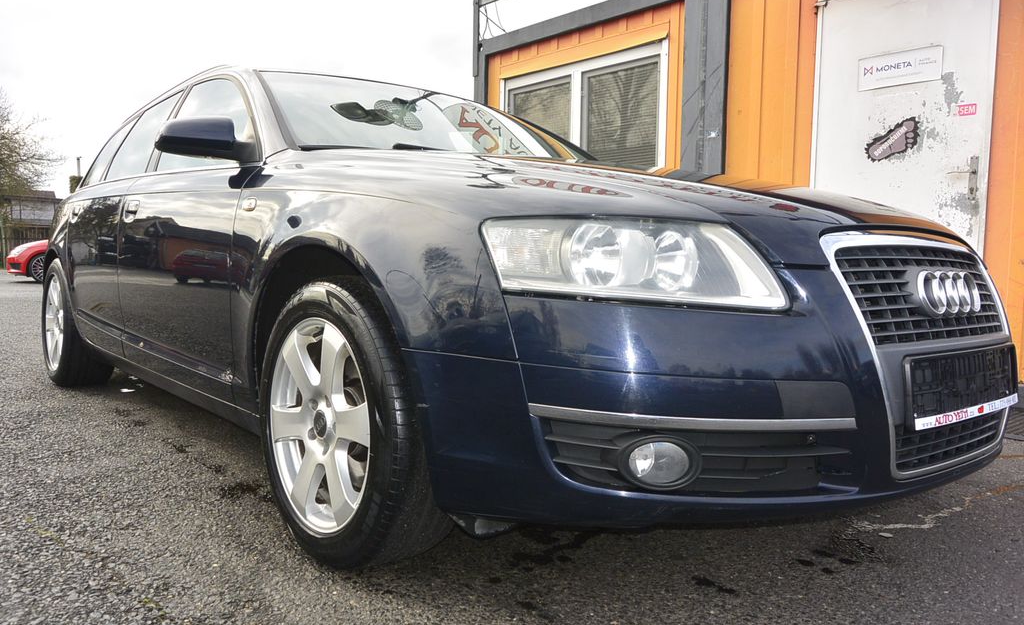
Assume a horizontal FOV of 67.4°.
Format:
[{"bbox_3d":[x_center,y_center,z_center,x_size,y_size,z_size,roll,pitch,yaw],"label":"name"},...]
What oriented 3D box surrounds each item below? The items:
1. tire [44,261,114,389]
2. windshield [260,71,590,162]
[{"bbox_3d":[-2.218,0.043,3.913,0.230,0.650,0.650,-1,5,-41],"label":"tire"},{"bbox_3d":[-0.225,-0.682,2.808,1.420,0.430,0.880,-1,5,-41],"label":"windshield"}]

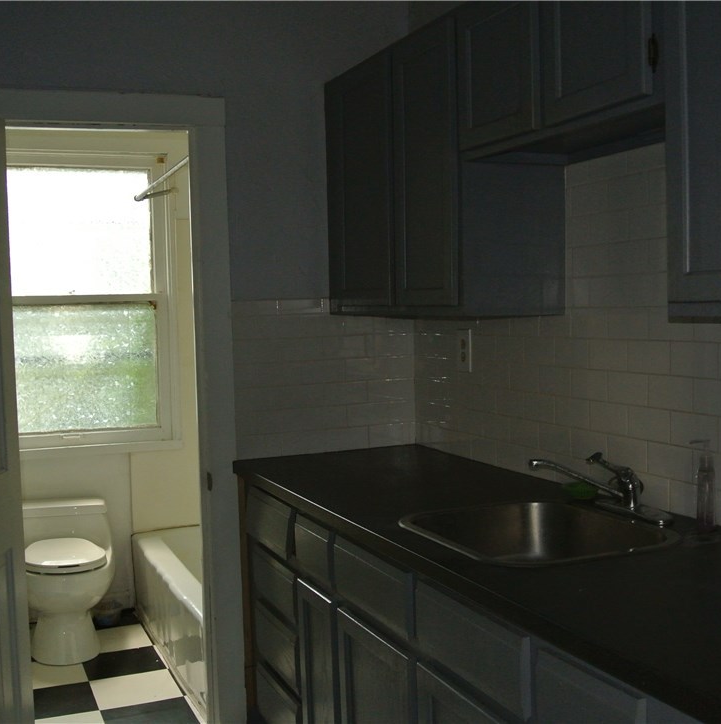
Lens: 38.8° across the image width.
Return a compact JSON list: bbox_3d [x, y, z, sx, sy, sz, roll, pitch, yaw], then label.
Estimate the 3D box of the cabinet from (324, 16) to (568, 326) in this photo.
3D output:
[{"bbox_3d":[0.207,-0.509,3.003,0.307,0.747,0.926,-3,3,-22],"label":"cabinet"}]

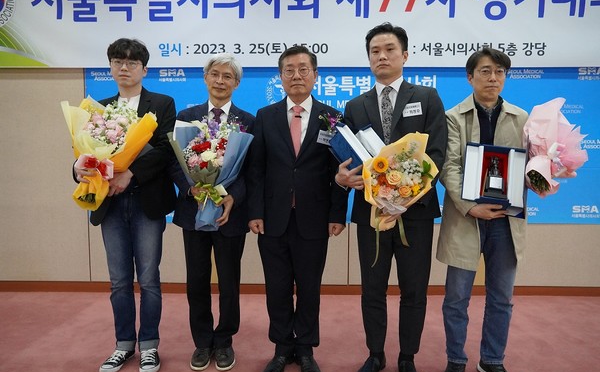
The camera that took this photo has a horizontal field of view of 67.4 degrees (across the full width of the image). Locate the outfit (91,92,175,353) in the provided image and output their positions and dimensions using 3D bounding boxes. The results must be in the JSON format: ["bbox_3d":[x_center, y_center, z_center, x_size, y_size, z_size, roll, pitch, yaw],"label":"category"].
[{"bbox_3d":[-0.857,0.159,2.413,0.437,1.416,0.360,-1,4,-10],"label":"outfit"}]

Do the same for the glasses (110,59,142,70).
[{"bbox_3d":[-0.895,-0.624,2.363,0.142,0.046,0.140,3,4,-5],"label":"glasses"}]

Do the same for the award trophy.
[{"bbox_3d":[0.906,-0.042,2.102,0.101,0.196,0.090,7,7,17],"label":"award trophy"}]

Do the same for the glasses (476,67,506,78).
[{"bbox_3d":[0.926,-0.549,2.230,0.142,0.046,0.140,0,4,6],"label":"glasses"}]

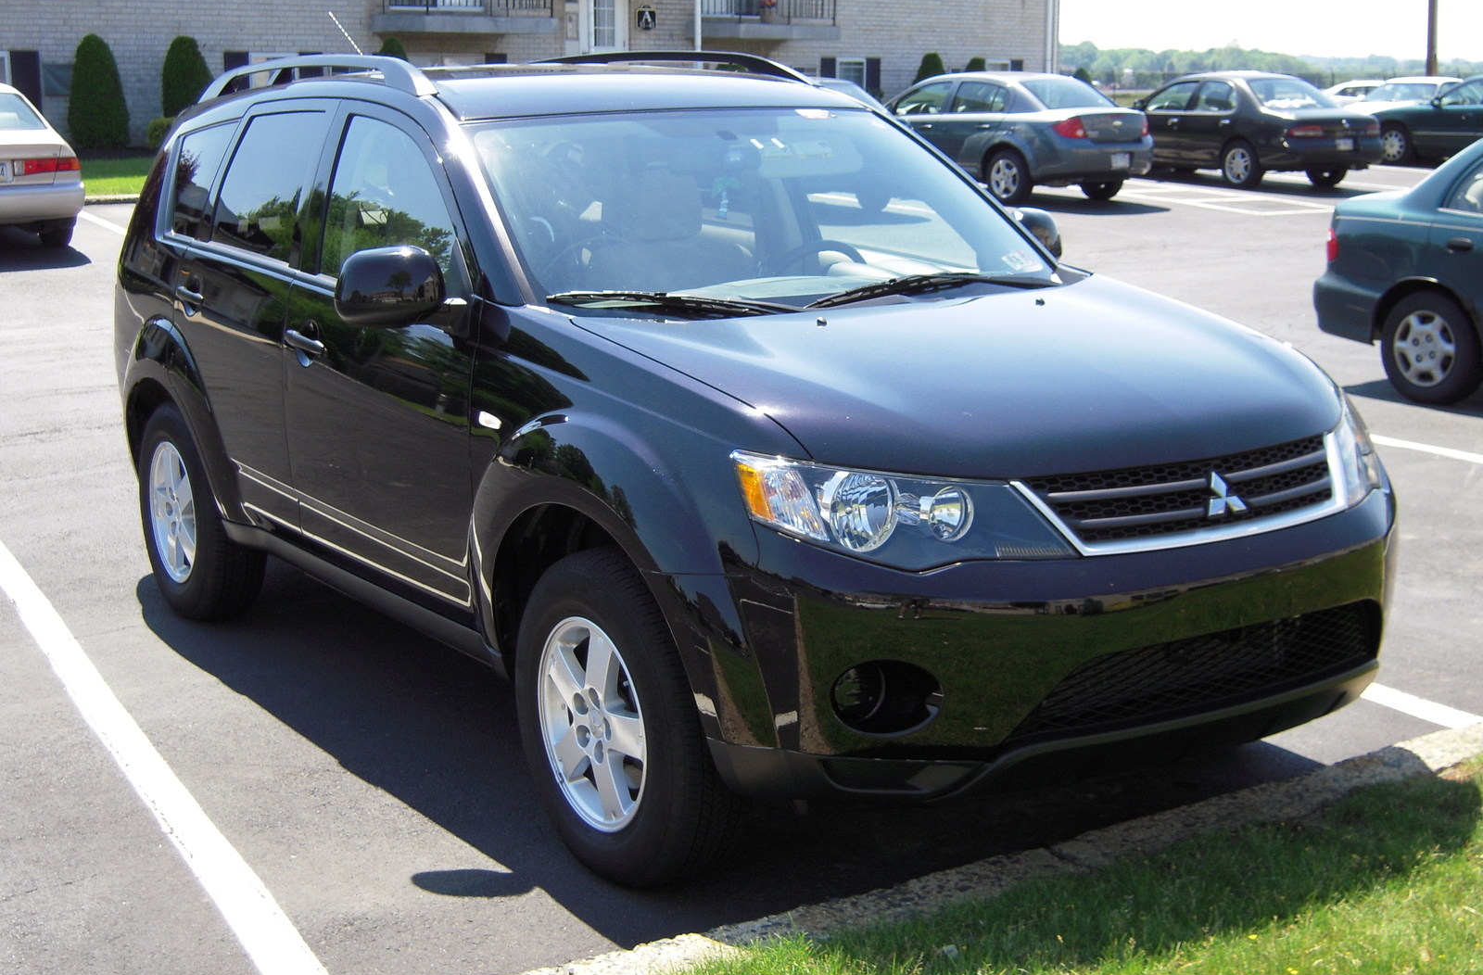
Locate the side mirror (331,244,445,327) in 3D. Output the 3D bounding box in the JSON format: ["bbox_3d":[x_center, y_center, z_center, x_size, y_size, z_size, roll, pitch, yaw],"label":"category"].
[{"bbox_3d":[-0.774,-0.452,4.722,0.210,0.175,0.150,-8,13,-32],"label":"side mirror"}]

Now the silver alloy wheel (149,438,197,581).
[{"bbox_3d":[-1.681,0.069,6.605,0.170,0.440,0.440,-8,13,-32],"label":"silver alloy wheel"}]

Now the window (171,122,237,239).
[{"bbox_3d":[-1.620,-0.927,6.511,0.060,0.350,0.570,4,6,-30],"label":"window"}]

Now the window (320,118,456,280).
[{"bbox_3d":[-0.804,-0.674,5.054,0.050,0.420,0.860,14,1,-34],"label":"window"}]

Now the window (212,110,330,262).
[{"bbox_3d":[-1.260,-0.816,5.757,0.050,0.400,0.660,14,1,-34],"label":"window"}]

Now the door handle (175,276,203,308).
[{"bbox_3d":[-1.564,-0.551,6.079,0.050,0.042,0.210,-8,13,-32],"label":"door handle"}]

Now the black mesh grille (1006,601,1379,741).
[{"bbox_3d":[0.870,0.338,4.054,0.970,0.160,0.110,-8,13,-32],"label":"black mesh grille"}]

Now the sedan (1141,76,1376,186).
[{"bbox_3d":[6.291,-4.729,28.294,1.720,1.420,4.600,-7,13,-29],"label":"sedan"}]

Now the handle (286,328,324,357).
[{"bbox_3d":[-1.086,-0.368,5.349,0.050,0.042,0.215,-8,13,-32],"label":"handle"}]

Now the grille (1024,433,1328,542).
[{"bbox_3d":[0.863,0.009,3.994,0.790,0.155,0.130,-8,13,-32],"label":"grille"}]

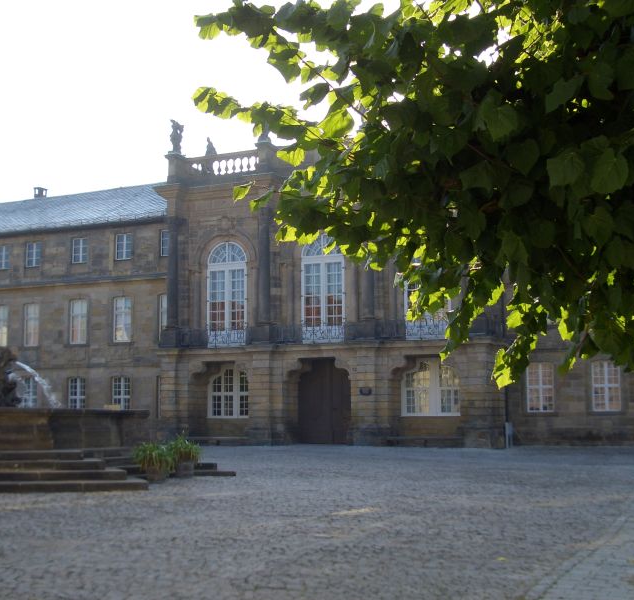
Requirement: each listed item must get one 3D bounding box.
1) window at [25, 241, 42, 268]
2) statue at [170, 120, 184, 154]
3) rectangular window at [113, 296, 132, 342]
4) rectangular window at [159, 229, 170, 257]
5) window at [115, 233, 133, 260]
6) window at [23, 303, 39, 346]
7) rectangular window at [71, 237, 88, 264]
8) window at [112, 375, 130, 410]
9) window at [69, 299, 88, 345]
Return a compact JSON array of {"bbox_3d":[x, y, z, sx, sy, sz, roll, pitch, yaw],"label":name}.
[{"bbox_3d":[-17.798,-2.824,59.686,1.190,1.613,0.200,-3,-8,22],"label":"window"},{"bbox_3d":[-7.967,-9.259,53.918,0.680,1.850,0.620,-3,-8,22],"label":"statue"},{"bbox_3d":[-11.606,1.188,56.674,1.190,2.755,0.200,-3,-8,22],"label":"rectangular window"},{"bbox_3d":[-8.682,-3.368,56.068,1.190,1.613,0.200,-3,-8,22],"label":"rectangular window"},{"bbox_3d":[-11.629,-3.192,57.238,1.190,1.613,0.200,-3,-8,22],"label":"window"},{"bbox_3d":[-17.763,1.556,59.117,1.190,2.755,0.200,-3,-8,22],"label":"window"},{"bbox_3d":[-14.578,-3.016,58.408,1.190,1.613,0.200,-3,-8,22],"label":"rectangular window"},{"bbox_3d":[-11.556,5.716,56.081,1.248,2.386,0.200,-3,-8,22],"label":"window"},{"bbox_3d":[-14.542,1.363,57.839,1.190,2.755,0.200,-3,-8,22],"label":"window"}]

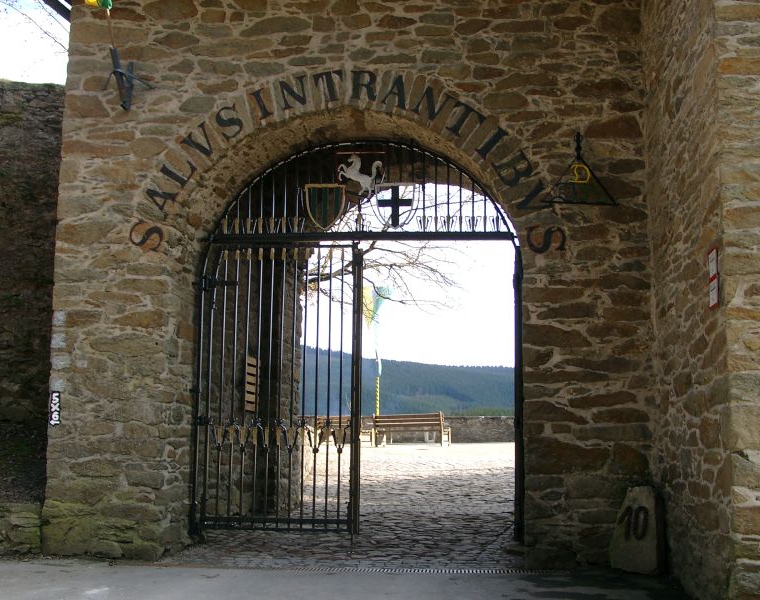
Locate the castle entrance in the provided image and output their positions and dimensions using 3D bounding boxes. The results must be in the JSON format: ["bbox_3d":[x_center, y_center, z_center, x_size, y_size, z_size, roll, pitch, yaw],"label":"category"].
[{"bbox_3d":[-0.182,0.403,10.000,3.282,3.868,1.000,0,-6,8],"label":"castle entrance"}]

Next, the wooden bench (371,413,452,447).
[{"bbox_3d":[0.800,3.236,24.300,1.844,0.817,0.620,-2,-7,22],"label":"wooden bench"}]

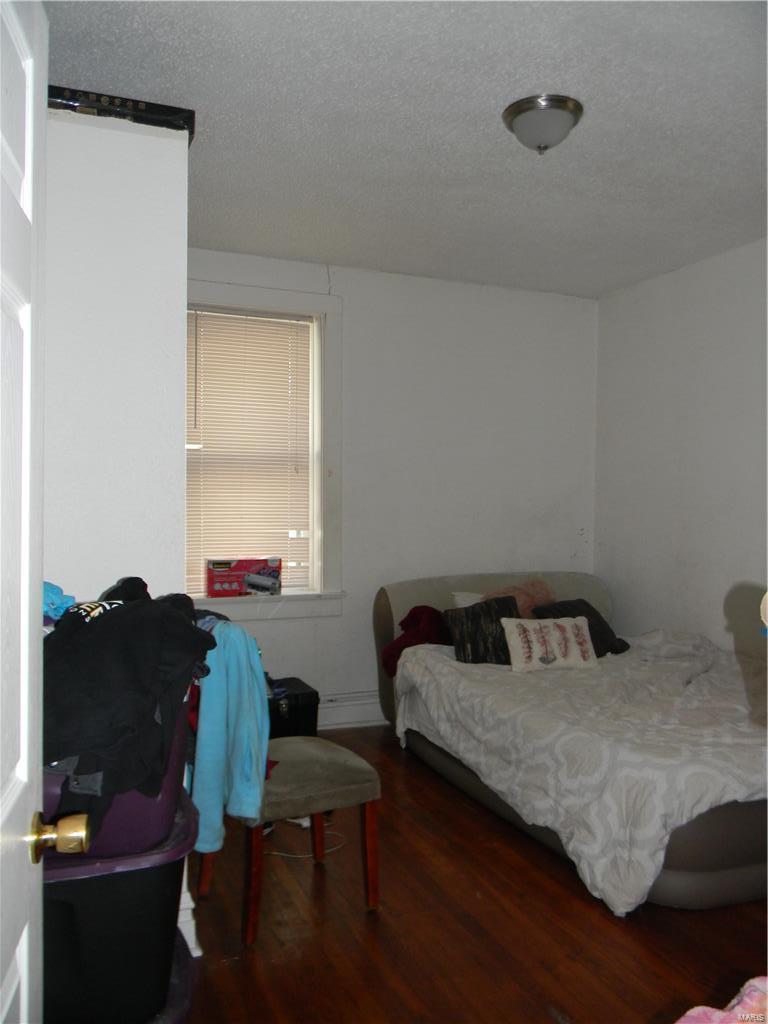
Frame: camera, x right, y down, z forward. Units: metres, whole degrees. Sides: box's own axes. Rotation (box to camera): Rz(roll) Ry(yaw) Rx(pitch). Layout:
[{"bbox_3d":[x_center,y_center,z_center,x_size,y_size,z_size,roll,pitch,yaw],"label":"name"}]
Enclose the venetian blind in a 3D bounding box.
[{"bbox_3d":[-0.796,-0.351,4.814,0.780,1.655,0.040,0,0,-23],"label":"venetian blind"}]

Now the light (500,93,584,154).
[{"bbox_3d":[0.576,-1.376,3.008,0.287,0.154,0.287,0,0,0],"label":"light"}]

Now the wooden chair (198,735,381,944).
[{"bbox_3d":[-0.349,0.824,2.808,0.538,0.970,0.458,0,0,-31],"label":"wooden chair"}]

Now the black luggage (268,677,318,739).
[{"bbox_3d":[-0.605,1.129,4.543,0.400,0.340,0.358,0,0,-23],"label":"black luggage"}]

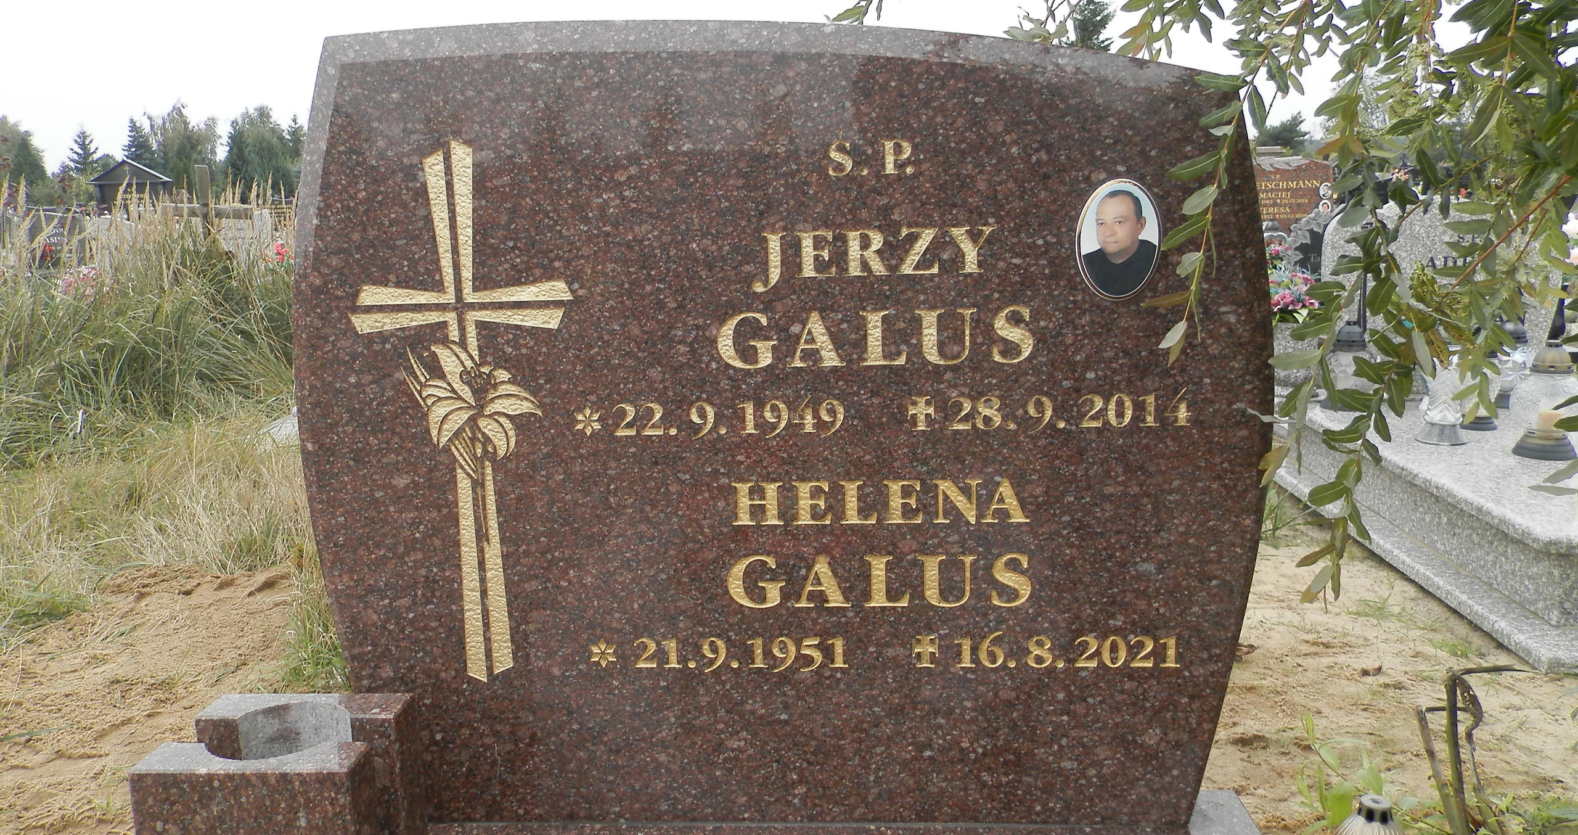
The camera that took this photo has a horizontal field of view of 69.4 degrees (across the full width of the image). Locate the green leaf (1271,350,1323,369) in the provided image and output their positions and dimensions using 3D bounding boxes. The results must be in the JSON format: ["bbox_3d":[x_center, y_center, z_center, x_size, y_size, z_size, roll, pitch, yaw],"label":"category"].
[{"bbox_3d":[0.480,-0.058,1.080,0.052,0.019,0.014,-8,0,0],"label":"green leaf"}]

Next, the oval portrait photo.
[{"bbox_3d":[0.344,-0.185,1.187,0.089,0.126,0.011,-1,11,3],"label":"oval portrait photo"}]

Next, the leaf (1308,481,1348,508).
[{"bbox_3d":[0.512,0.071,1.080,0.042,0.021,0.014,-18,-12,0],"label":"leaf"}]

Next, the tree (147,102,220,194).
[{"bbox_3d":[-25.453,-10.374,48.545,3.300,5.889,3.100,-1,11,3],"label":"tree"}]

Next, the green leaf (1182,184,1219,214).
[{"bbox_3d":[0.390,-0.207,1.080,0.042,0.016,0.014,-35,-3,0],"label":"green leaf"}]

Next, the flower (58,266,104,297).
[{"bbox_3d":[-6.830,-1.297,11.000,0.450,0.340,0.360,-1,11,3],"label":"flower"}]

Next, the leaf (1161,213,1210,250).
[{"bbox_3d":[0.374,-0.175,1.080,0.055,0.015,0.014,-34,-4,0],"label":"leaf"}]

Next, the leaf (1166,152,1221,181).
[{"bbox_3d":[0.383,-0.238,1.080,0.061,0.015,0.014,-27,2,0],"label":"leaf"}]

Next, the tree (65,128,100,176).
[{"bbox_3d":[-27.839,-9.141,45.438,2.200,4.729,2.200,-1,11,3],"label":"tree"}]

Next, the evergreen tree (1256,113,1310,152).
[{"bbox_3d":[17.288,-8.789,40.354,2.500,3.823,2.400,-1,11,3],"label":"evergreen tree"}]

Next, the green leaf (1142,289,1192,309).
[{"bbox_3d":[0.358,-0.112,1.080,0.051,0.012,0.014,-18,0,0],"label":"green leaf"}]

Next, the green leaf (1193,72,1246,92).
[{"bbox_3d":[0.409,-0.319,1.080,0.051,0.015,0.014,7,19,0],"label":"green leaf"}]

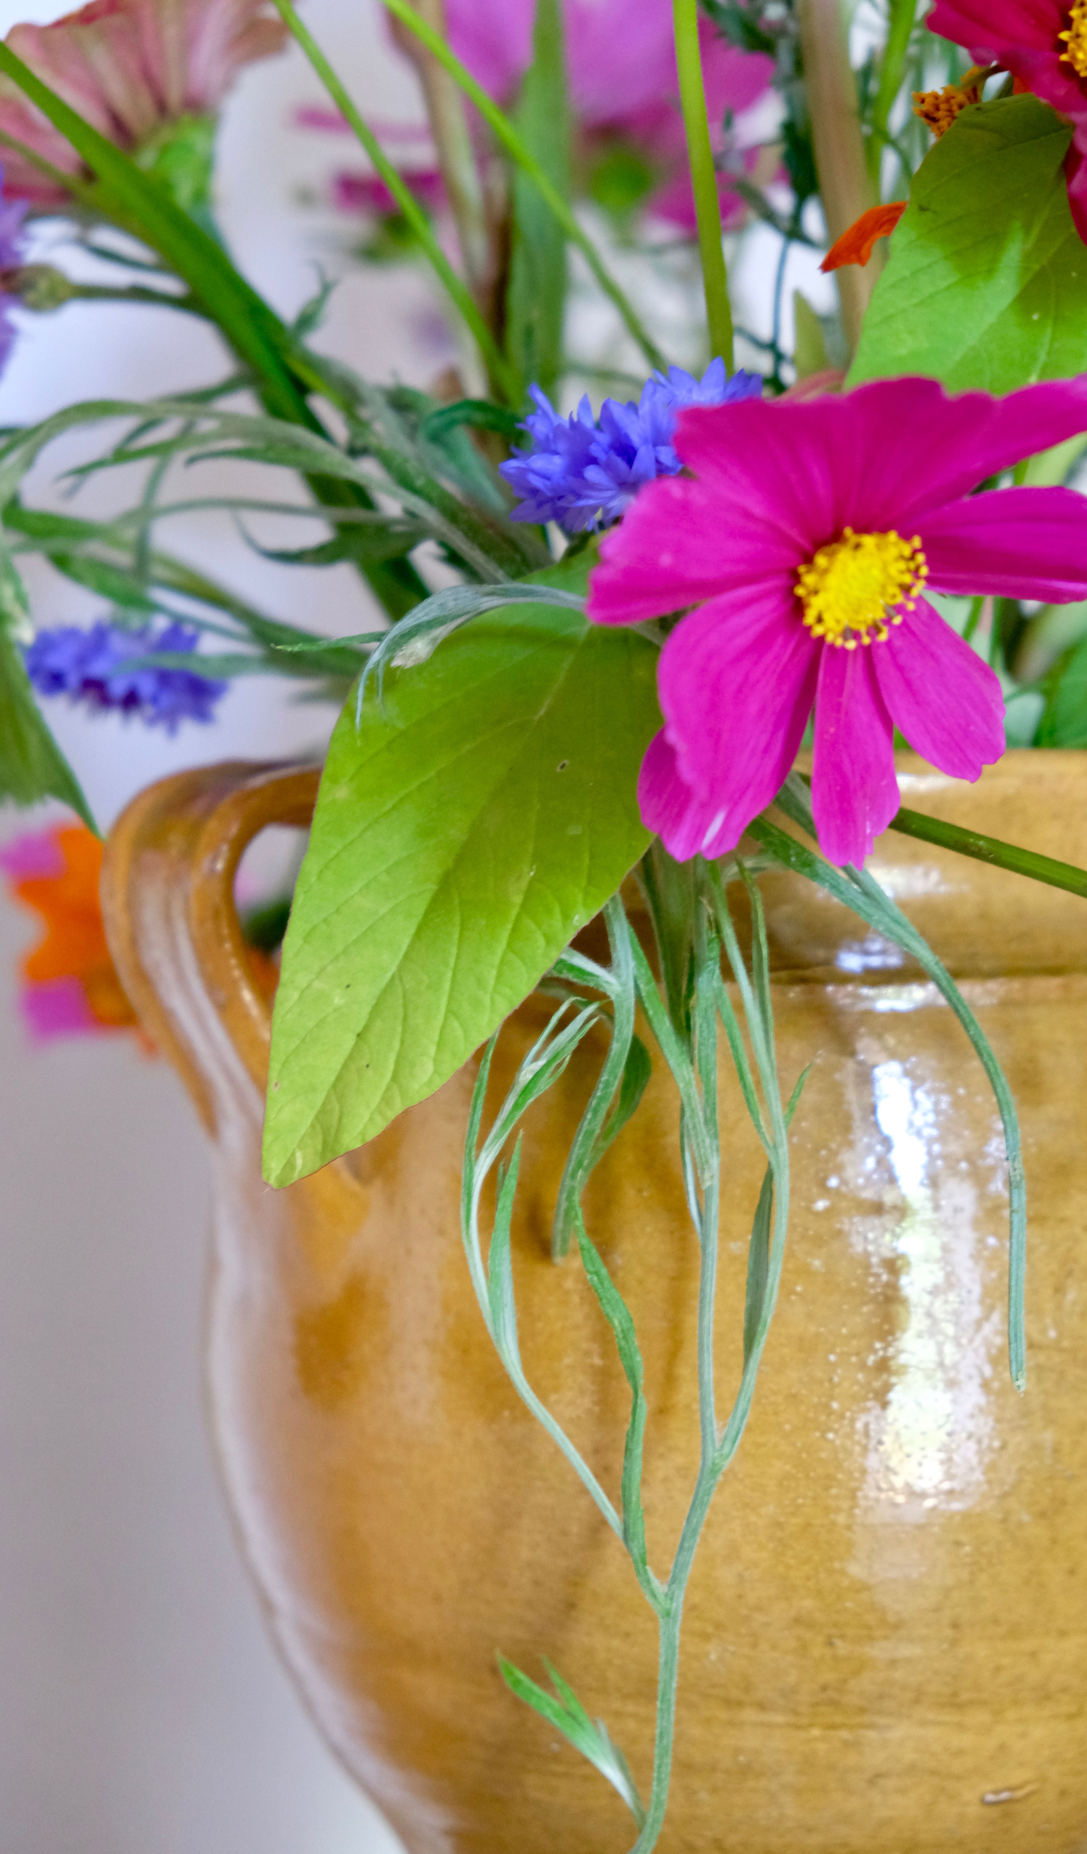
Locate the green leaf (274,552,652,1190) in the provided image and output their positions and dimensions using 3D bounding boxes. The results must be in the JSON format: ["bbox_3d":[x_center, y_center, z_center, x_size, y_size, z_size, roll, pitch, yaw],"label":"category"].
[{"bbox_3d":[-0.014,-0.010,0.641,0.050,0.112,0.014,29,-17,5],"label":"green leaf"}]

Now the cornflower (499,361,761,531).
[{"bbox_3d":[0.014,-0.072,0.645,0.041,0.024,0.038,-13,16,12],"label":"cornflower"}]

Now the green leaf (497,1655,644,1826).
[{"bbox_3d":[0.005,0.123,0.650,0.008,0.033,0.009,-37,12,0],"label":"green leaf"}]

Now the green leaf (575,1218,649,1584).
[{"bbox_3d":[0.012,0.072,0.650,0.008,0.056,0.007,-10,-2,0],"label":"green leaf"}]

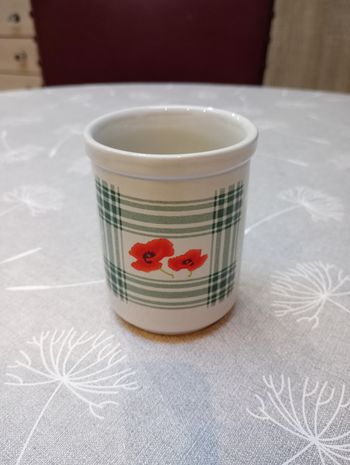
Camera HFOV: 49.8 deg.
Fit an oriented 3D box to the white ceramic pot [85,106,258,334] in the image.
[{"bbox_3d":[-0.001,-0.008,0.211,0.084,0.104,0.084,-1,32,0],"label":"white ceramic pot"}]

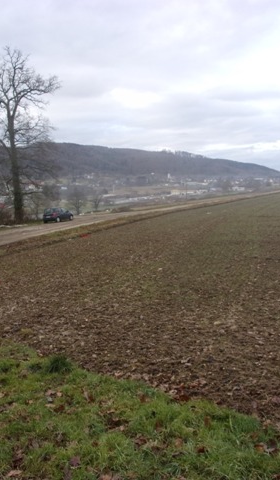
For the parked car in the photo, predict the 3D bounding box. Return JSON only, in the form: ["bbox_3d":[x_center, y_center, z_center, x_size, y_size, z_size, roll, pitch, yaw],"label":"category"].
[{"bbox_3d":[-8.134,-2.474,46.300,1.680,1.430,3.850,3,8,21],"label":"parked car"}]

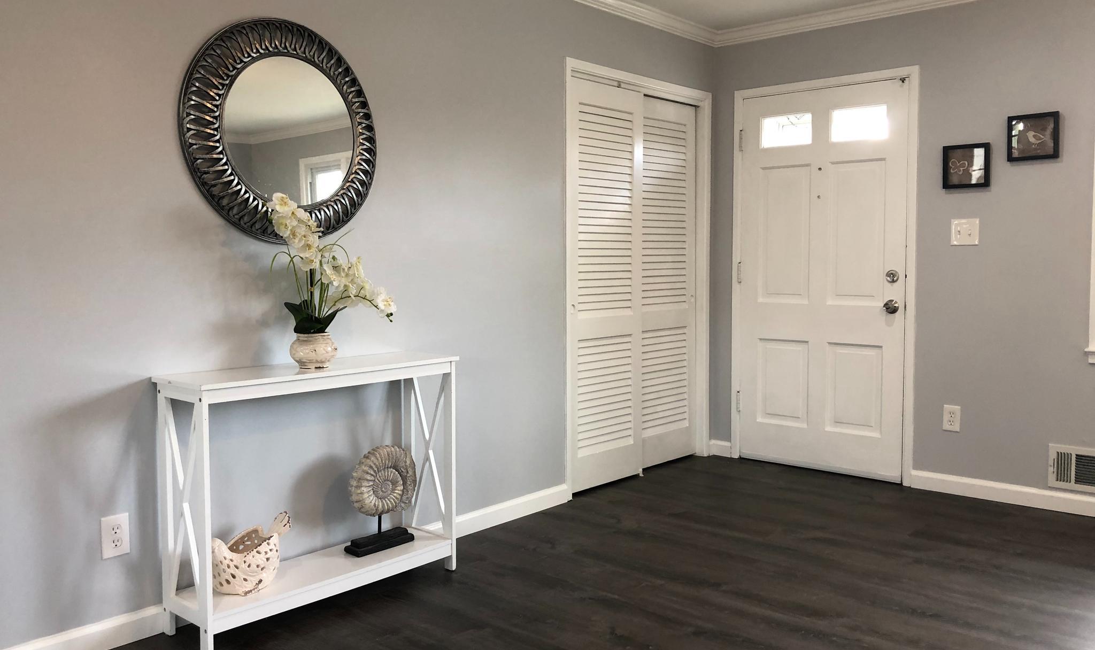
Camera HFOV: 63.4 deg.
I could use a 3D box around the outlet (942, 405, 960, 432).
[{"bbox_3d":[1.987,0.462,4.352,0.078,0.125,0.008,4,6,42],"label":"outlet"}]

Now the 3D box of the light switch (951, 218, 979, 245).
[{"bbox_3d":[2.010,-0.447,4.261,0.125,0.126,0.012,4,6,42],"label":"light switch"}]

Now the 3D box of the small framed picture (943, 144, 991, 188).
[{"bbox_3d":[2.002,-0.762,4.234,0.206,0.203,0.025,4,6,42],"label":"small framed picture"}]

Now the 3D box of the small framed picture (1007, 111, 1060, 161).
[{"bbox_3d":[2.212,-0.858,4.036,0.206,0.203,0.025,4,6,42],"label":"small framed picture"}]

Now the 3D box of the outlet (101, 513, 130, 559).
[{"bbox_3d":[-1.298,0.635,2.662,0.008,0.125,0.079,4,6,42],"label":"outlet"}]

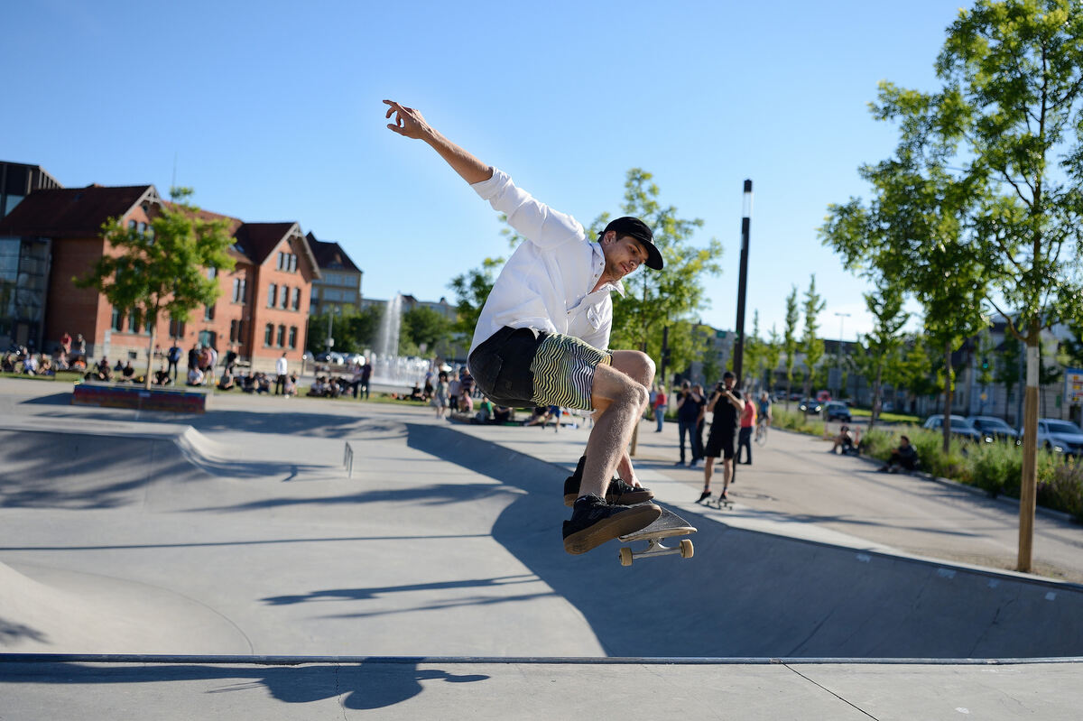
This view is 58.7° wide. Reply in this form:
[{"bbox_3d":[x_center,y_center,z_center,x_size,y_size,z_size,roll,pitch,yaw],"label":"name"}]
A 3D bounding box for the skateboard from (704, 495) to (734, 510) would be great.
[{"bbox_3d":[2.427,1.944,13.200,0.200,0.130,0.800,4,-1,-25],"label":"skateboard"}]

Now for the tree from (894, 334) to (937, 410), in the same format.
[{"bbox_3d":[40.043,1.352,103.000,4.600,8.700,4.600,3,-1,0],"label":"tree"}]

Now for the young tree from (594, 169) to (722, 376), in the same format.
[{"bbox_3d":[2.393,-1.109,21.900,3.200,6.500,3.200,3,-1,0],"label":"young tree"}]

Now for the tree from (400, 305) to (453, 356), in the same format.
[{"bbox_3d":[-11.360,-2.762,95.000,5.600,5.800,5.400,4,-2,0],"label":"tree"}]

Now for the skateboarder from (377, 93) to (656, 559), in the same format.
[{"bbox_3d":[-0.056,-0.106,3.050,0.830,1.400,0.650,3,-2,23],"label":"skateboarder"}]

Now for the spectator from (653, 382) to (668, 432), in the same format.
[{"bbox_3d":[4.171,1.699,33.782,0.380,1.660,0.500,5,-1,-24],"label":"spectator"}]

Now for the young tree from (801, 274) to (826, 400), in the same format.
[{"bbox_3d":[15.232,-0.564,54.905,1.700,8.700,1.700,4,-1,0],"label":"young tree"}]

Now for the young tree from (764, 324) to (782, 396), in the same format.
[{"bbox_3d":[20.730,0.565,86.000,1.600,7.800,1.600,3,-1,0],"label":"young tree"}]

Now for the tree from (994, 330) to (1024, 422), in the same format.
[{"bbox_3d":[29.885,1.787,61.921,2.100,7.200,2.100,4,-1,0],"label":"tree"}]

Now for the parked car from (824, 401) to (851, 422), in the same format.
[{"bbox_3d":[21.502,3.742,70.000,1.800,1.520,4.300,3,-2,12],"label":"parked car"}]

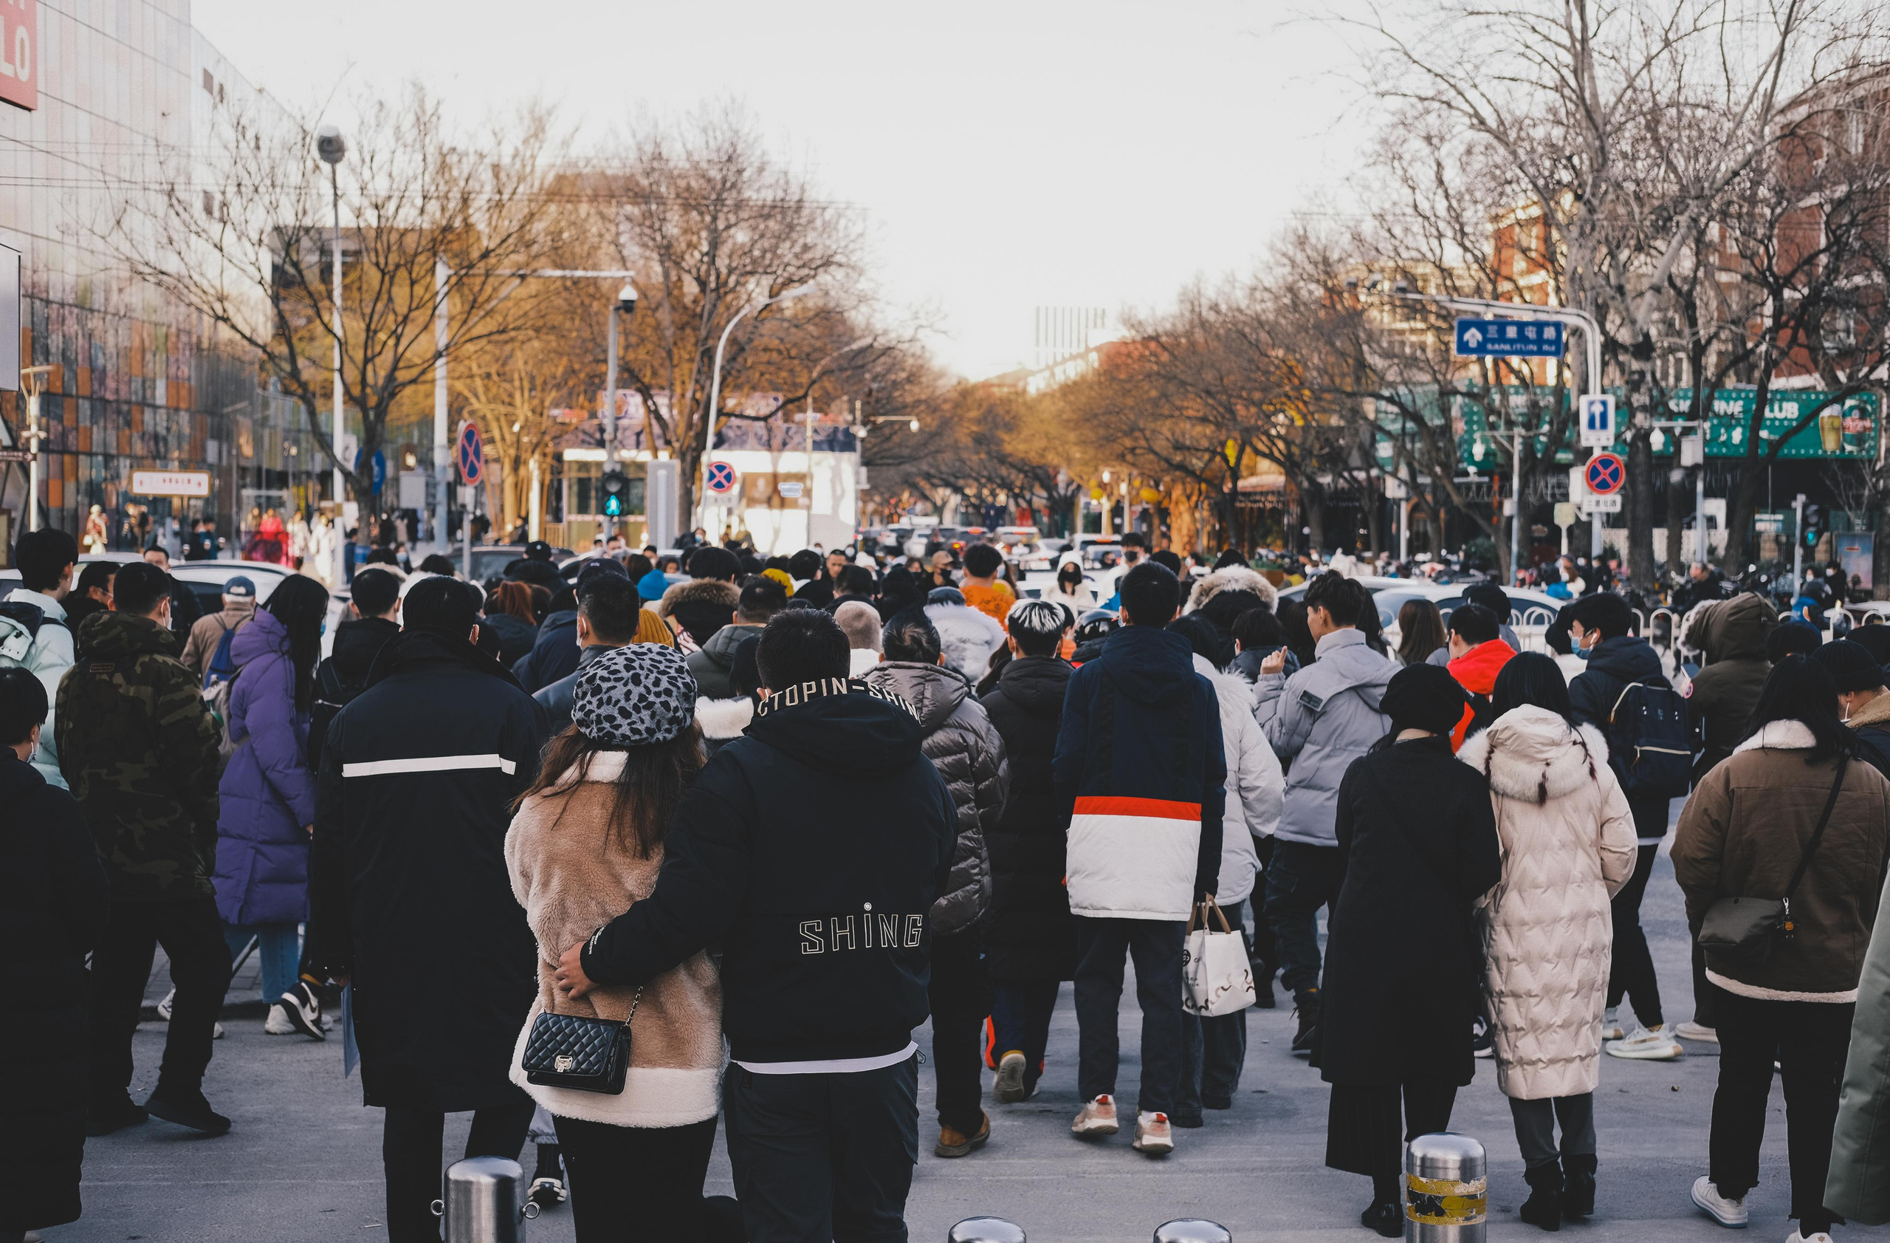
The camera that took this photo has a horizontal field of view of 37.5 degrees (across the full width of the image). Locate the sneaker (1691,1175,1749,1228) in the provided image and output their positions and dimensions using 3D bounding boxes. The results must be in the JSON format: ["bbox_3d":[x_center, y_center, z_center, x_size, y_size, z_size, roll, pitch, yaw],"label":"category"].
[{"bbox_3d":[2.186,1.616,7.854,0.105,0.115,0.270,0,2,-4],"label":"sneaker"}]

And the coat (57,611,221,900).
[{"bbox_3d":[-2.533,0.415,8.750,0.550,0.890,0.380,1,2,20],"label":"coat"}]

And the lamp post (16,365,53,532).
[{"bbox_3d":[-15.335,-2.306,46.947,0.500,4.200,0.500,0,2,0],"label":"lamp post"}]

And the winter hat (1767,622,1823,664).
[{"bbox_3d":[3.024,0.087,9.900,0.195,0.180,0.220,-1,3,-35],"label":"winter hat"}]

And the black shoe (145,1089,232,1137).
[{"bbox_3d":[-2.425,1.569,8.900,0.280,0.110,0.103,16,-2,-14],"label":"black shoe"}]

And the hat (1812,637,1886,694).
[{"bbox_3d":[2.580,0.129,7.950,0.225,0.180,0.200,-12,-6,42],"label":"hat"}]

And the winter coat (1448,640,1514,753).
[{"bbox_3d":[2.006,0.434,10.373,0.500,0.750,0.380,-1,2,-15],"label":"winter coat"}]

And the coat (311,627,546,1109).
[{"bbox_3d":[-1.234,0.592,6.750,0.600,1.150,0.400,0,2,-12],"label":"coat"}]

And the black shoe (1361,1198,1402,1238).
[{"bbox_3d":[1.215,1.629,7.724,0.090,0.105,0.250,0,2,-6],"label":"black shoe"}]

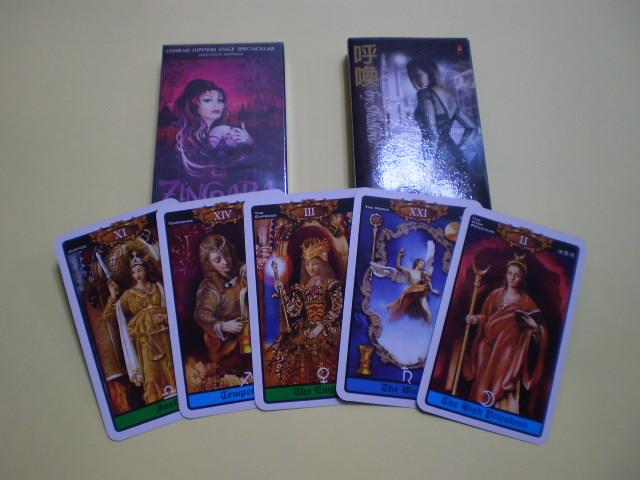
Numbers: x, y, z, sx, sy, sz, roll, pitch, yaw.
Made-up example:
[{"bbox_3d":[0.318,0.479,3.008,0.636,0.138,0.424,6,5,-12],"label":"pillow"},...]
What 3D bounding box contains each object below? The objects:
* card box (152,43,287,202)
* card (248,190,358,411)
[{"bbox_3d":[-0.058,-0.062,0.404,0.076,0.019,0.123,-1,68,-1],"label":"card box"},{"bbox_3d":[-0.003,0.031,0.370,0.073,0.001,0.119,-5,78,-2],"label":"card"}]

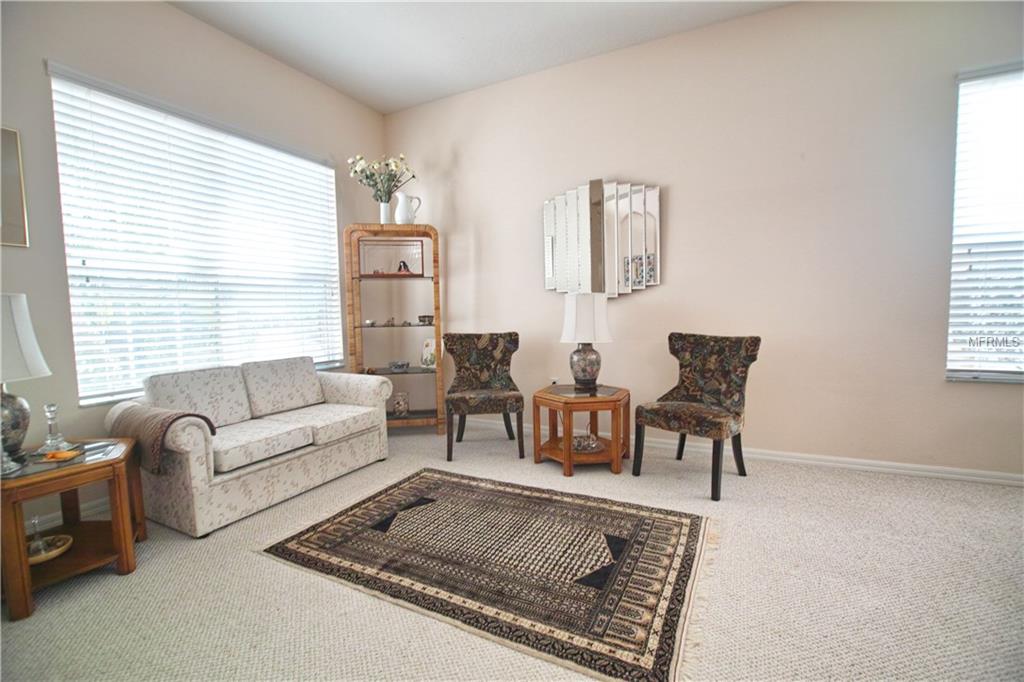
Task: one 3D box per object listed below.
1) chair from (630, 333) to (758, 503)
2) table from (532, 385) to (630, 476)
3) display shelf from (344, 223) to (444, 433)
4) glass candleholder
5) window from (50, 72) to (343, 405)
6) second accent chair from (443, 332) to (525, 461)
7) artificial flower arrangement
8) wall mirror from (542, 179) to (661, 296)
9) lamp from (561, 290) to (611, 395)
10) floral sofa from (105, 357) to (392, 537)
[{"bbox_3d":[1.216,0.442,2.843,0.605,0.930,0.627,-5,5,-42],"label":"chair"},{"bbox_3d":[0.535,0.642,3.200,0.650,0.510,0.728,1,4,26],"label":"table"},{"bbox_3d":[-1.071,-0.083,4.017,0.812,1.911,0.352,-2,4,-8],"label":"display shelf"},{"bbox_3d":[-2.182,0.410,2.025,0.134,0.217,0.134,1,4,26],"label":"glass candleholder"},{"bbox_3d":[-2.015,-0.597,3.170,0.062,1.842,1.893,1,4,26],"label":"window"},{"bbox_3d":[-0.239,0.423,3.513,0.638,0.935,0.605,-1,4,-3],"label":"second accent chair"},{"bbox_3d":[-1.196,-1.480,3.910,0.623,0.458,0.470,-2,4,-8],"label":"artificial flower arrangement"},{"bbox_3d":[0.723,-0.837,3.526,0.969,0.963,0.062,1,4,26],"label":"wall mirror"},{"bbox_3d":[0.567,0.005,3.267,0.409,0.750,0.409,1,4,26],"label":"lamp"},{"bbox_3d":[-1.649,0.560,2.929,0.840,0.795,1.590,1,4,29],"label":"floral sofa"}]

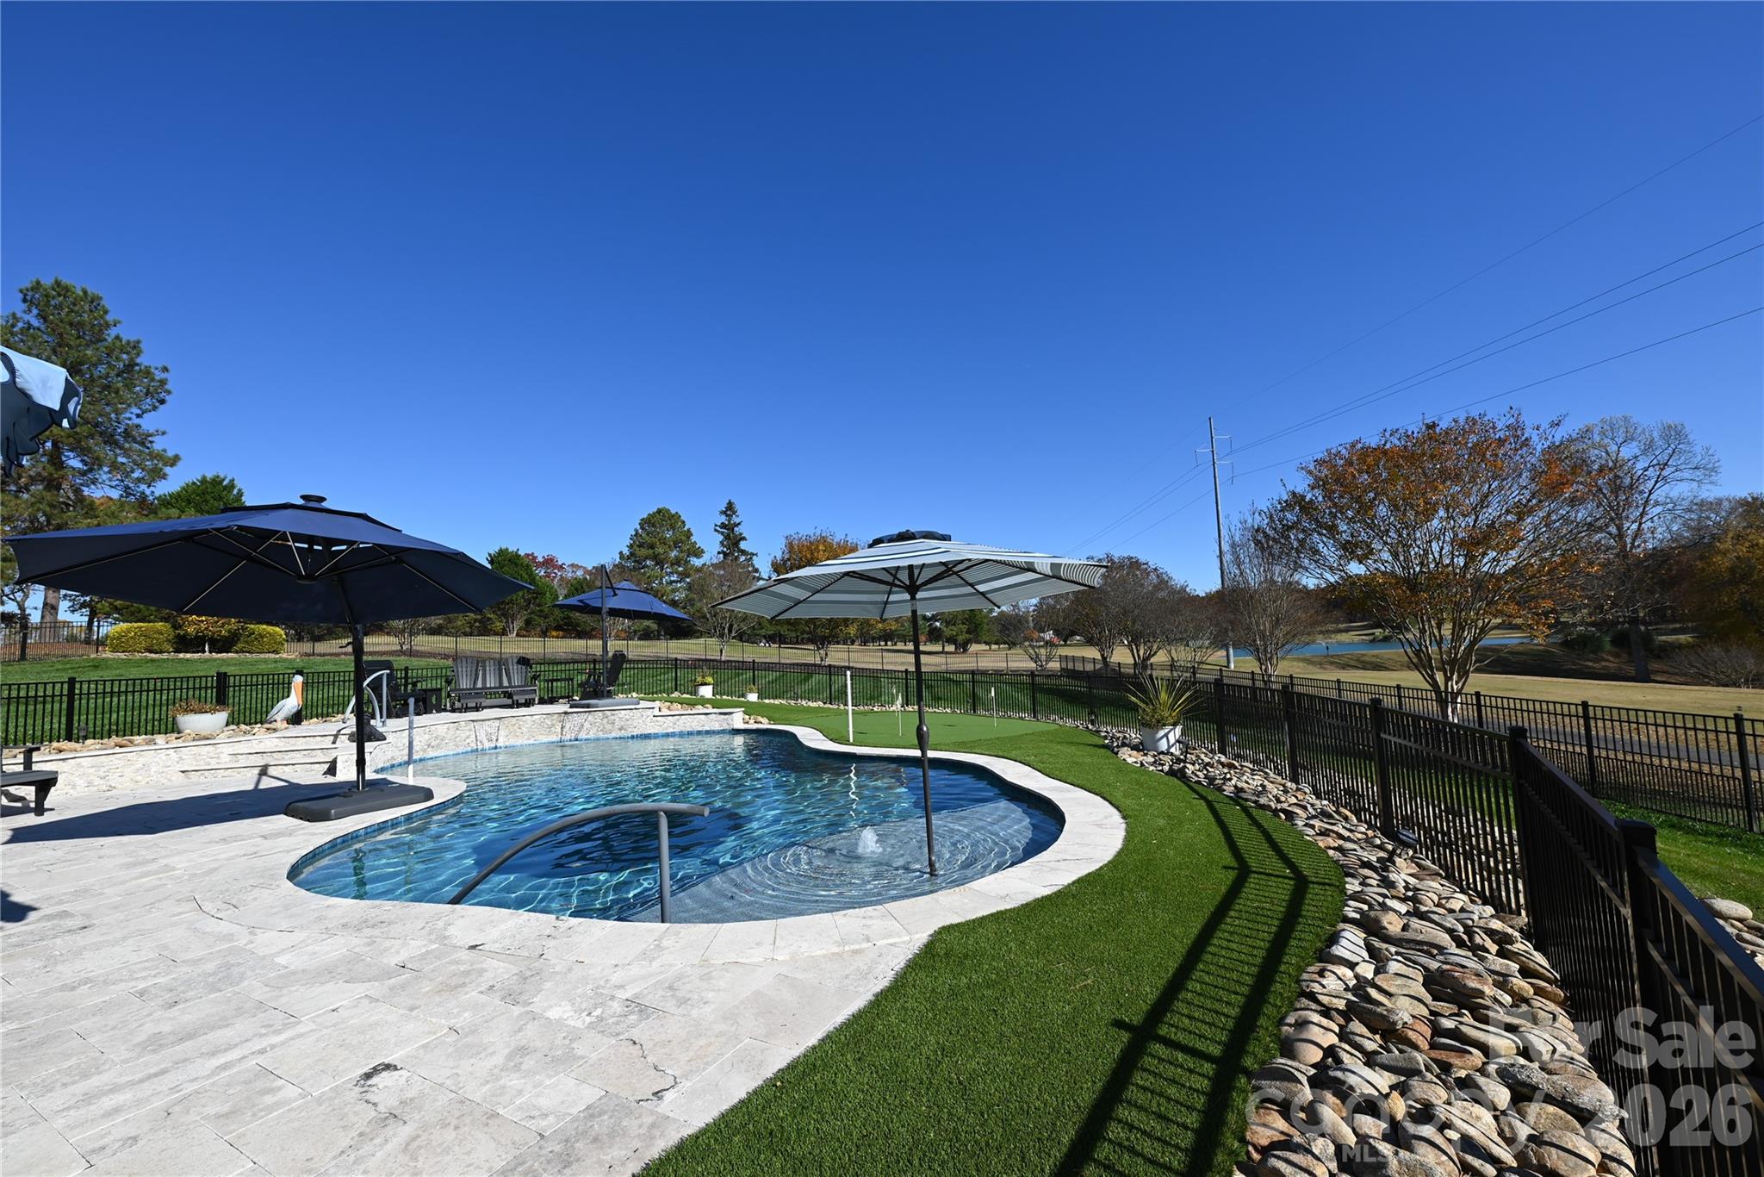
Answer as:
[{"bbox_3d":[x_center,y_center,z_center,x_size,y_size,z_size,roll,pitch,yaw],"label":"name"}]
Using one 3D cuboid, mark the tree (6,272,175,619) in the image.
[{"bbox_3d":[-44.237,-7.065,36.843,9.500,19.930,9.500,-2,-5,0],"label":"tree"}]

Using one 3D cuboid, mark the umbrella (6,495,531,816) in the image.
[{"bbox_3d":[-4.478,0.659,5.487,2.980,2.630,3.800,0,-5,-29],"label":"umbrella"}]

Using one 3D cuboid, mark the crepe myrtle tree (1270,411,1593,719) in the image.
[{"bbox_3d":[10.580,-0.220,13.330,5.000,6.400,5.000,-2,-5,0],"label":"crepe myrtle tree"}]

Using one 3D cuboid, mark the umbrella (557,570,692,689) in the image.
[{"bbox_3d":[-5.220,1.005,13.800,2.850,2.500,3.000,-2,-5,0],"label":"umbrella"}]

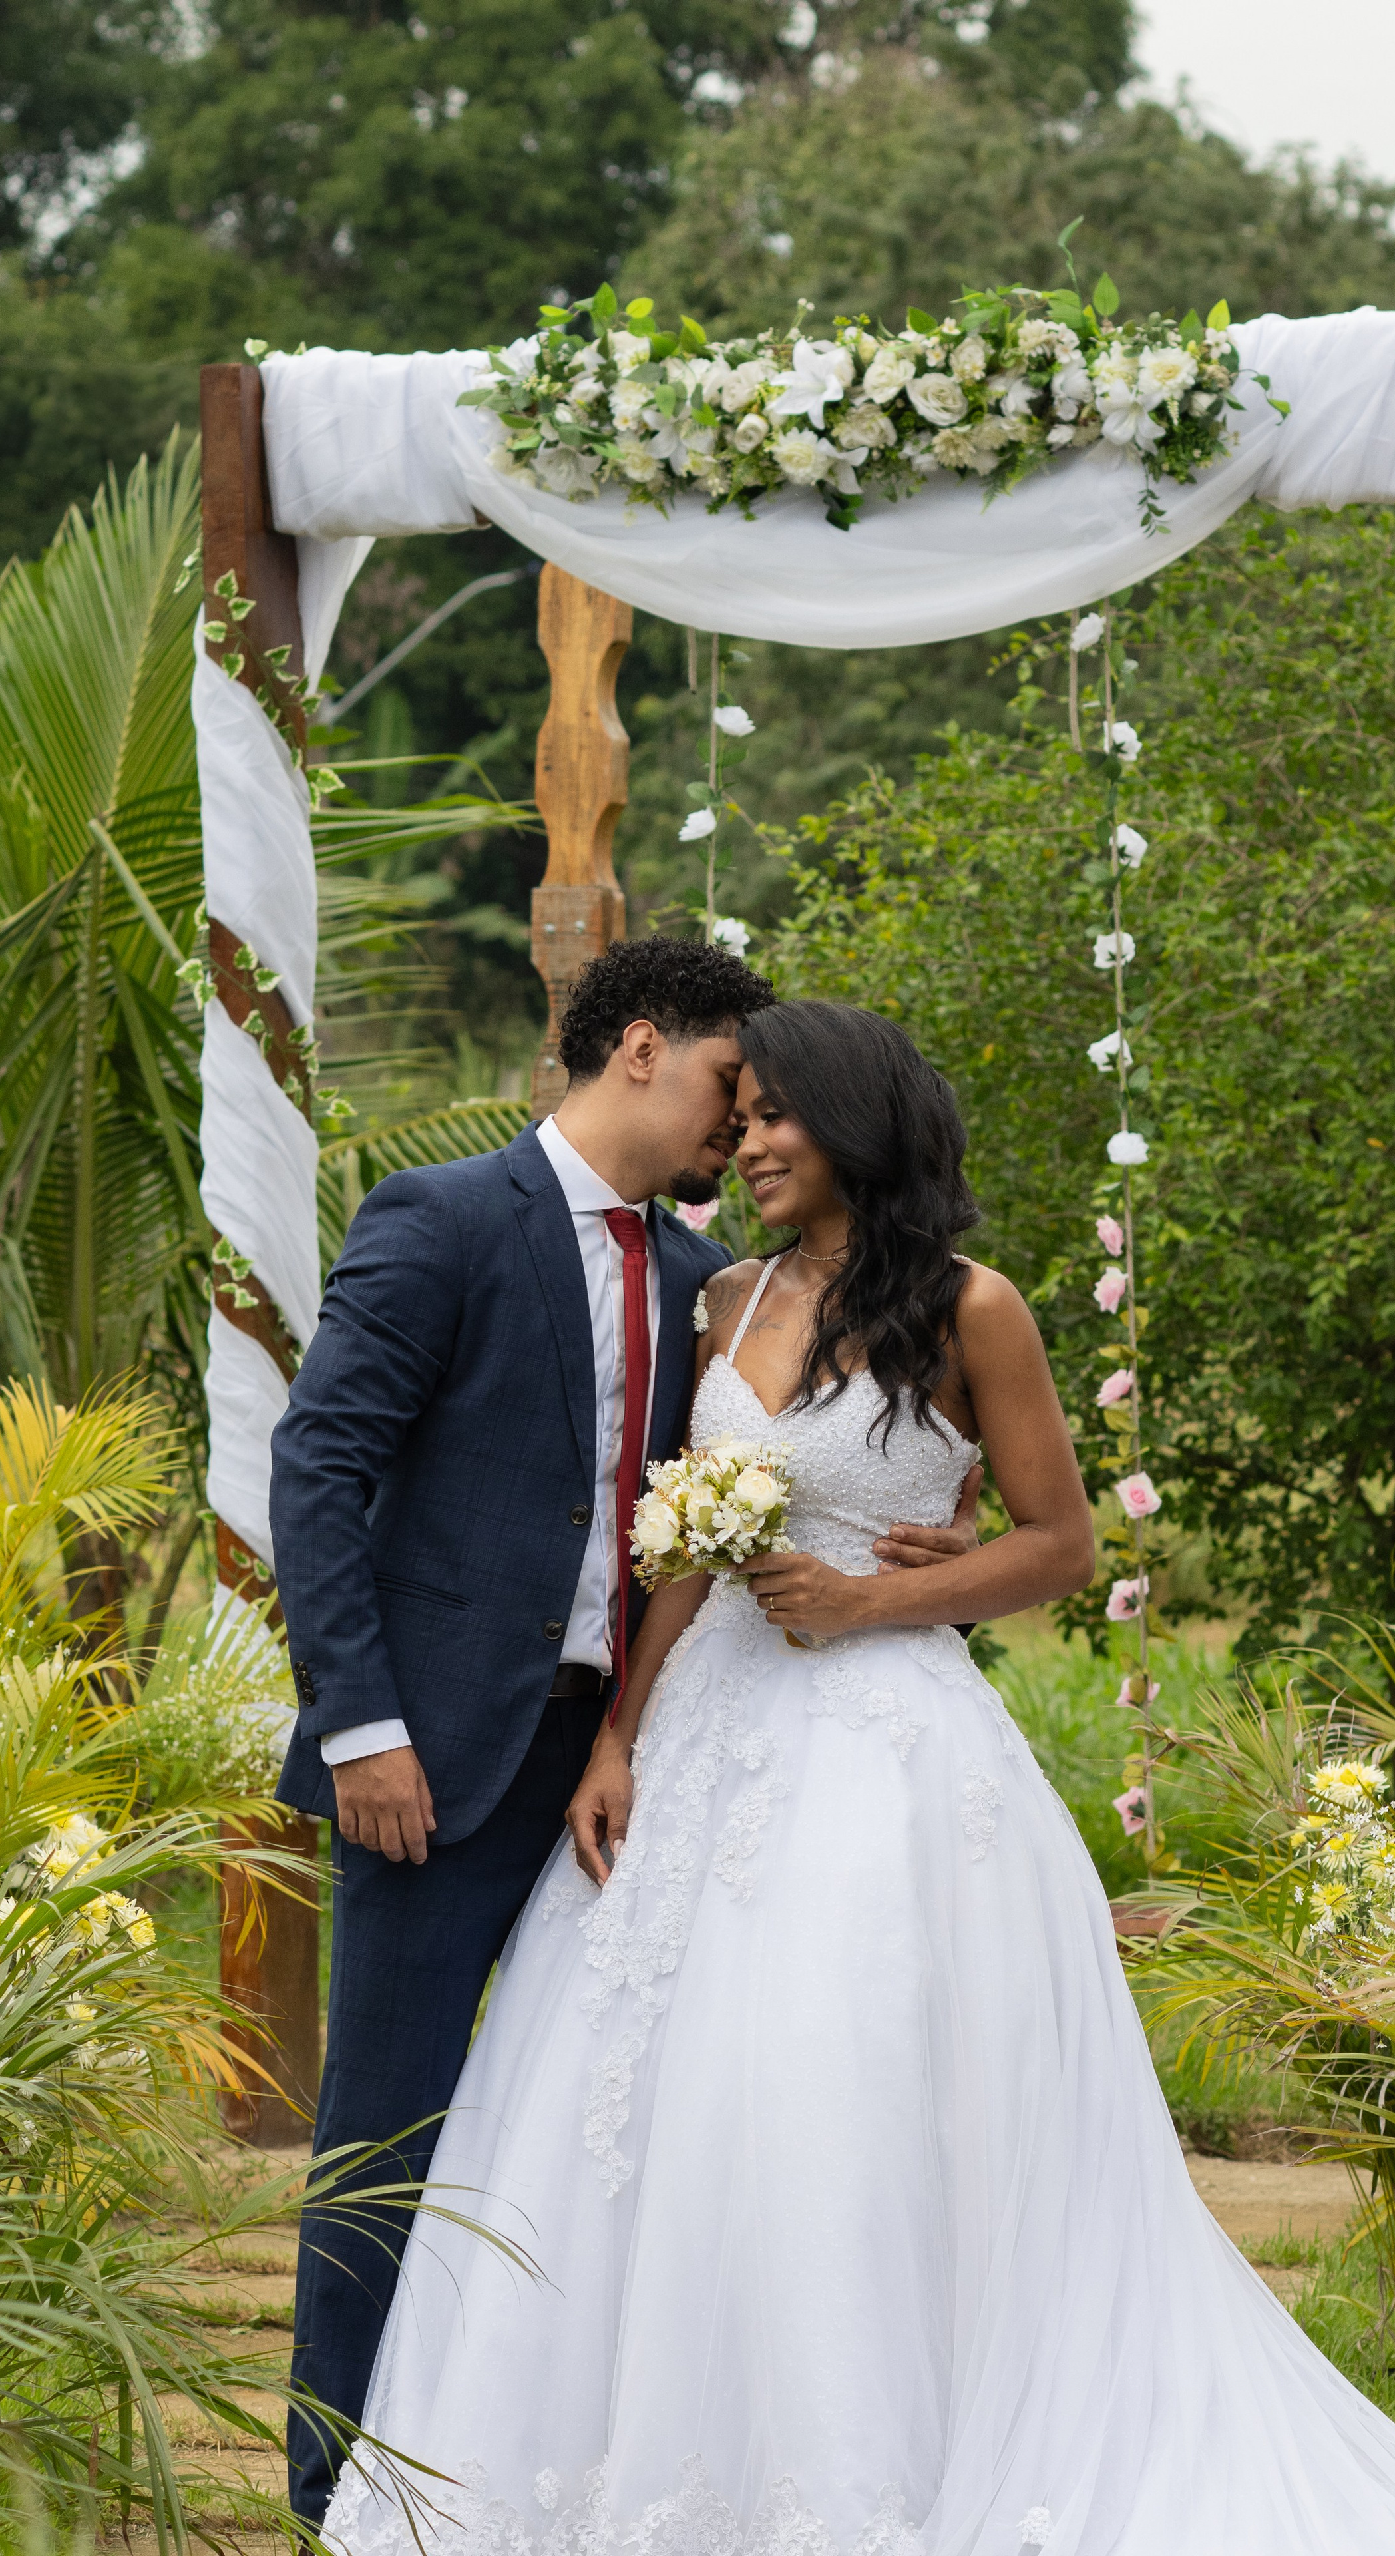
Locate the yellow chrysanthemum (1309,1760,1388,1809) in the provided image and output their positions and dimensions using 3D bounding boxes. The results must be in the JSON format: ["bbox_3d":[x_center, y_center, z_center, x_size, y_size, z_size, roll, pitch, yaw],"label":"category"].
[{"bbox_3d":[0.758,0.591,10.500,0.090,0.060,0.080,0,2,0],"label":"yellow chrysanthemum"}]

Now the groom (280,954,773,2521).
[{"bbox_3d":[-0.165,0.503,9.450,0.560,1.730,0.460,-2,2,-44],"label":"groom"}]

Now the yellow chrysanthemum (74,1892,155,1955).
[{"bbox_3d":[-0.582,0.644,9.000,0.080,0.062,0.075,-1,2,-17],"label":"yellow chrysanthemum"}]

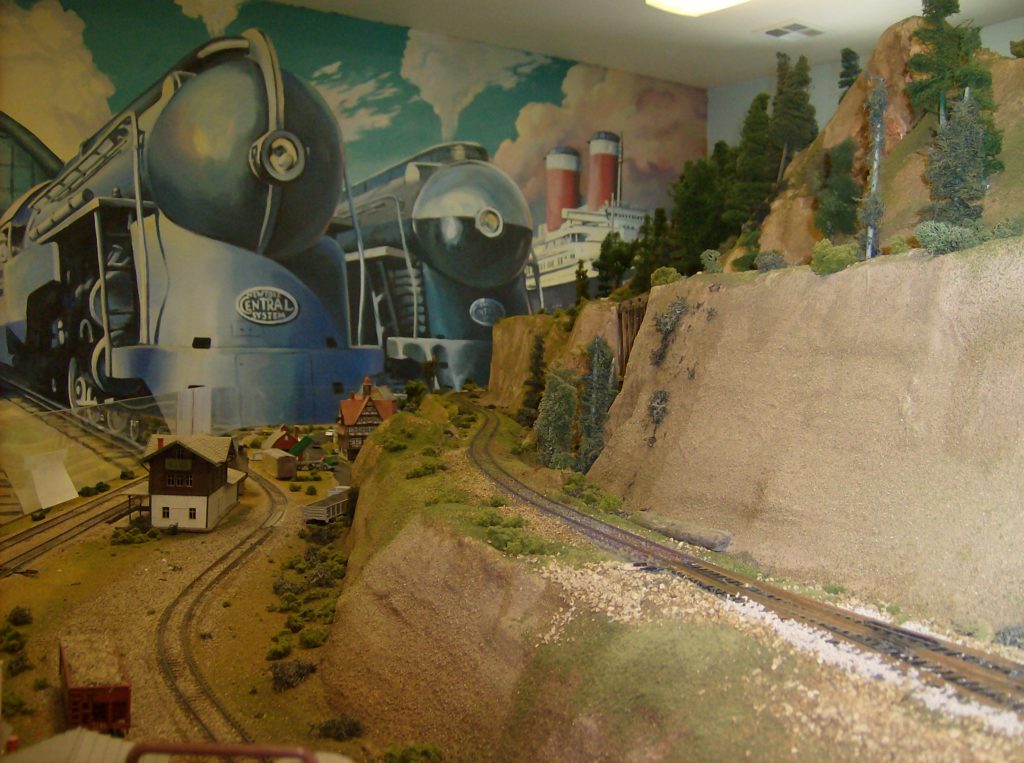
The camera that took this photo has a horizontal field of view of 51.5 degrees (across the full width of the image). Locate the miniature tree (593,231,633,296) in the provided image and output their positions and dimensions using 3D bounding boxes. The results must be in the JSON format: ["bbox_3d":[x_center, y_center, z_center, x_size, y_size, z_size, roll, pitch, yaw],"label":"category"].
[{"bbox_3d":[0.114,-0.133,1.200,0.045,0.074,0.043,0,5,0],"label":"miniature tree"}]

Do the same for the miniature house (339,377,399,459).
[{"bbox_3d":[-0.222,0.055,1.645,0.082,0.121,0.075,-2,5,-18],"label":"miniature house"}]

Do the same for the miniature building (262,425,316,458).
[{"bbox_3d":[-0.355,0.093,1.680,0.078,0.047,0.070,-2,5,-22],"label":"miniature building"}]

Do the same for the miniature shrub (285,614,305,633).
[{"bbox_3d":[-0.163,0.181,0.794,0.015,0.012,0.015,0,3,0],"label":"miniature shrub"}]

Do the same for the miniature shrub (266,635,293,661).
[{"bbox_3d":[-0.159,0.181,0.725,0.017,0.013,0.016,0,5,0],"label":"miniature shrub"}]

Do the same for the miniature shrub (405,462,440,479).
[{"bbox_3d":[-0.078,0.078,0.930,0.031,0.011,0.020,0,5,0],"label":"miniature shrub"}]

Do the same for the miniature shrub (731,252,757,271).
[{"bbox_3d":[0.162,-0.084,0.740,0.020,0.015,0.018,0,3,0],"label":"miniature shrub"}]

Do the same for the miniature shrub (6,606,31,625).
[{"bbox_3d":[-0.375,0.179,0.809,0.020,0.014,0.018,0,3,0],"label":"miniature shrub"}]

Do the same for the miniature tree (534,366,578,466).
[{"bbox_3d":[0.034,0.028,0.810,0.034,0.076,0.032,0,3,0],"label":"miniature tree"}]

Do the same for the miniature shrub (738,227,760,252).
[{"bbox_3d":[0.185,-0.111,0.830,0.017,0.019,0.017,0,5,0],"label":"miniature shrub"}]

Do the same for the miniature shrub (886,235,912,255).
[{"bbox_3d":[0.211,-0.075,0.580,0.013,0.011,0.013,0,5,0],"label":"miniature shrub"}]

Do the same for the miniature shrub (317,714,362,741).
[{"bbox_3d":[-0.096,0.192,0.590,0.026,0.013,0.020,0,3,0],"label":"miniature shrub"}]

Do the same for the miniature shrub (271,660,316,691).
[{"bbox_3d":[-0.138,0.185,0.668,0.029,0.018,0.024,0,3,0],"label":"miniature shrub"}]

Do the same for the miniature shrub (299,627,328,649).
[{"bbox_3d":[-0.141,0.182,0.754,0.021,0.015,0.018,0,3,0],"label":"miniature shrub"}]

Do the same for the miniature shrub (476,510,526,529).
[{"bbox_3d":[-0.007,0.093,0.720,0.034,0.009,0.019,0,5,0],"label":"miniature shrub"}]

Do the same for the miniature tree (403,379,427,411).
[{"bbox_3d":[-0.137,0.018,1.500,0.035,0.046,0.034,0,3,0],"label":"miniature tree"}]

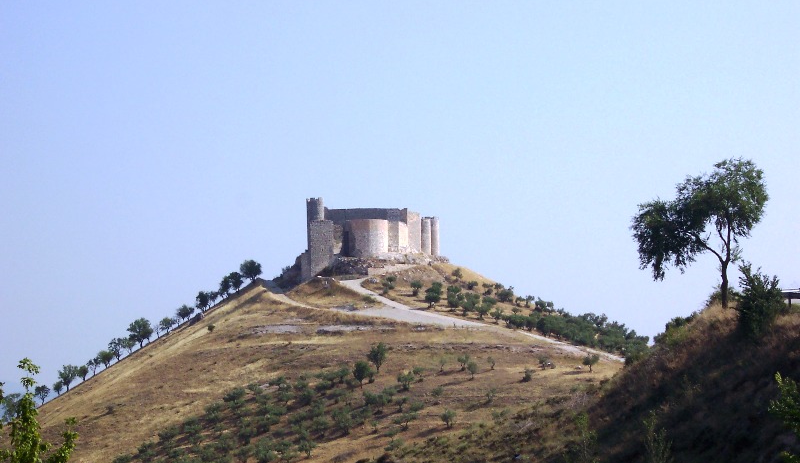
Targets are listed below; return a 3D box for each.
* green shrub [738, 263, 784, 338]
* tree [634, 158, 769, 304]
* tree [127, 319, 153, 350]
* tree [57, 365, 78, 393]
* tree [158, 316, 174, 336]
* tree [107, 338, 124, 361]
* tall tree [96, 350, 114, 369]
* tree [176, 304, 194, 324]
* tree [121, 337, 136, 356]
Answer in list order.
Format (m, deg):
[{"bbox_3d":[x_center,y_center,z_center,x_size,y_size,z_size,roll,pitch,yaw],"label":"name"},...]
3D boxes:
[{"bbox_3d":[13.988,2.709,98.000,1.780,3.020,1.730,0,-4,0],"label":"green shrub"},{"bbox_3d":[10.643,0.018,90.000,4.869,5.295,3.895,0,-4,0],"label":"tree"},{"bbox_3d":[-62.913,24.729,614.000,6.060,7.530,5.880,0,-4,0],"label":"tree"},{"bbox_3d":[-68.167,30.182,520.000,4.312,5.338,4.096,0,-4,0],"label":"tree"},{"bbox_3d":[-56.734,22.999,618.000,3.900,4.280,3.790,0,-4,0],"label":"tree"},{"bbox_3d":[-58.414,24.279,520.000,3.285,4.620,3.285,0,-4,0],"label":"tree"},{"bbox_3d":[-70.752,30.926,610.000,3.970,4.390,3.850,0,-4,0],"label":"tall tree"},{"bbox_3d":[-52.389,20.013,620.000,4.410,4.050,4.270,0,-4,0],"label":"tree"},{"bbox_3d":[-55.642,23.509,520.000,3.080,3.490,3.080,0,-4,0],"label":"tree"}]

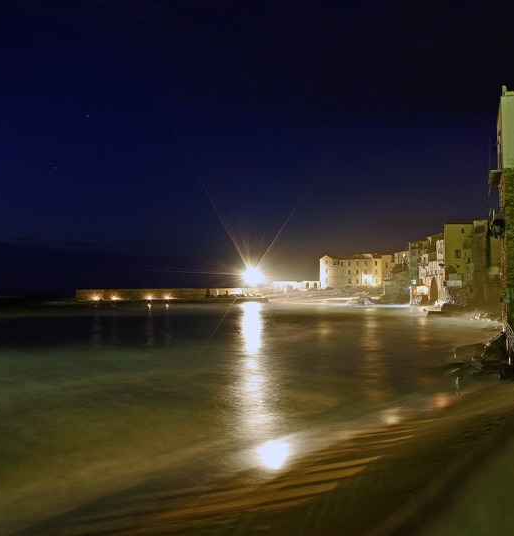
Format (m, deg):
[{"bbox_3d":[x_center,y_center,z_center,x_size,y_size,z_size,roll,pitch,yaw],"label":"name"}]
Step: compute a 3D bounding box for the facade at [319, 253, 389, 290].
[{"bbox_3d":[42.349,1.303,261.000,30.000,15.500,12.000,-1,-2,9],"label":"facade"}]

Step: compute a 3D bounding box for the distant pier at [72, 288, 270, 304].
[{"bbox_3d":[-41.263,13.513,290.000,92.000,7.000,11.000,0,-2,0],"label":"distant pier"}]

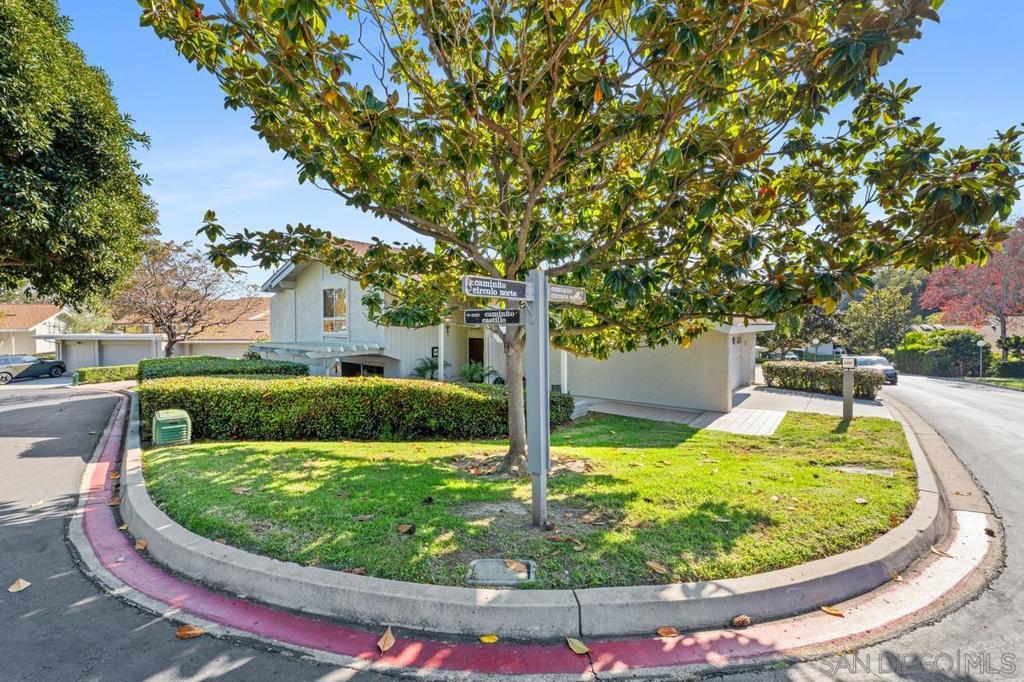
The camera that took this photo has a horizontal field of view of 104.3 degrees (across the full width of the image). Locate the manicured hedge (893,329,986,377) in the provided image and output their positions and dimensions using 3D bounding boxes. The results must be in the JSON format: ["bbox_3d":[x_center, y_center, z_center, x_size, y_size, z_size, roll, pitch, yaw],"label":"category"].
[{"bbox_3d":[28.100,0.760,26.100,2.100,2.800,4.800,0,1,-26],"label":"manicured hedge"}]

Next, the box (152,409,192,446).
[{"bbox_3d":[-5.979,1.515,7.025,0.500,0.540,0.470,-1,2,-37],"label":"box"}]

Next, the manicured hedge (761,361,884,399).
[{"bbox_3d":[12.220,1.519,15.990,0.880,1.070,4.000,-1,2,-26],"label":"manicured hedge"}]

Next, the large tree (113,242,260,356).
[{"bbox_3d":[-20.000,-1.700,24.500,7.400,7.900,7.000,-1,1,-39],"label":"large tree"}]

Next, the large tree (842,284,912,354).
[{"bbox_3d":[30.200,-1.300,33.000,4.600,6.500,4.600,1,1,42],"label":"large tree"}]

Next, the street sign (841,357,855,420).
[{"bbox_3d":[8.019,1.133,9.498,0.240,1.487,0.180,1,2,41],"label":"street sign"}]

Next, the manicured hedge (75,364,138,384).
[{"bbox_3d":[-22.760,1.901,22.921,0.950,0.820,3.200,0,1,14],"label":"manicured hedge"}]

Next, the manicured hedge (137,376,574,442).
[{"bbox_3d":[-2.800,1.270,7.850,7.900,0.970,1.650,0,1,-3],"label":"manicured hedge"}]

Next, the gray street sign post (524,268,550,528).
[{"bbox_3d":[0.243,0.520,3.640,0.150,2.345,0.140,-1,2,-38],"label":"gray street sign post"}]

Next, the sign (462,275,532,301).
[{"bbox_3d":[-0.083,-0.458,3.480,0.780,0.165,0.060,-1,1,-44],"label":"sign"}]

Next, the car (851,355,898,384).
[{"bbox_3d":[21.100,1.626,23.545,1.850,1.500,4.600,1,2,36],"label":"car"}]

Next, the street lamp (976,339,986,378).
[{"bbox_3d":[27.900,1.100,23.700,0.360,2.300,0.360,-1,1,-41],"label":"street lamp"}]

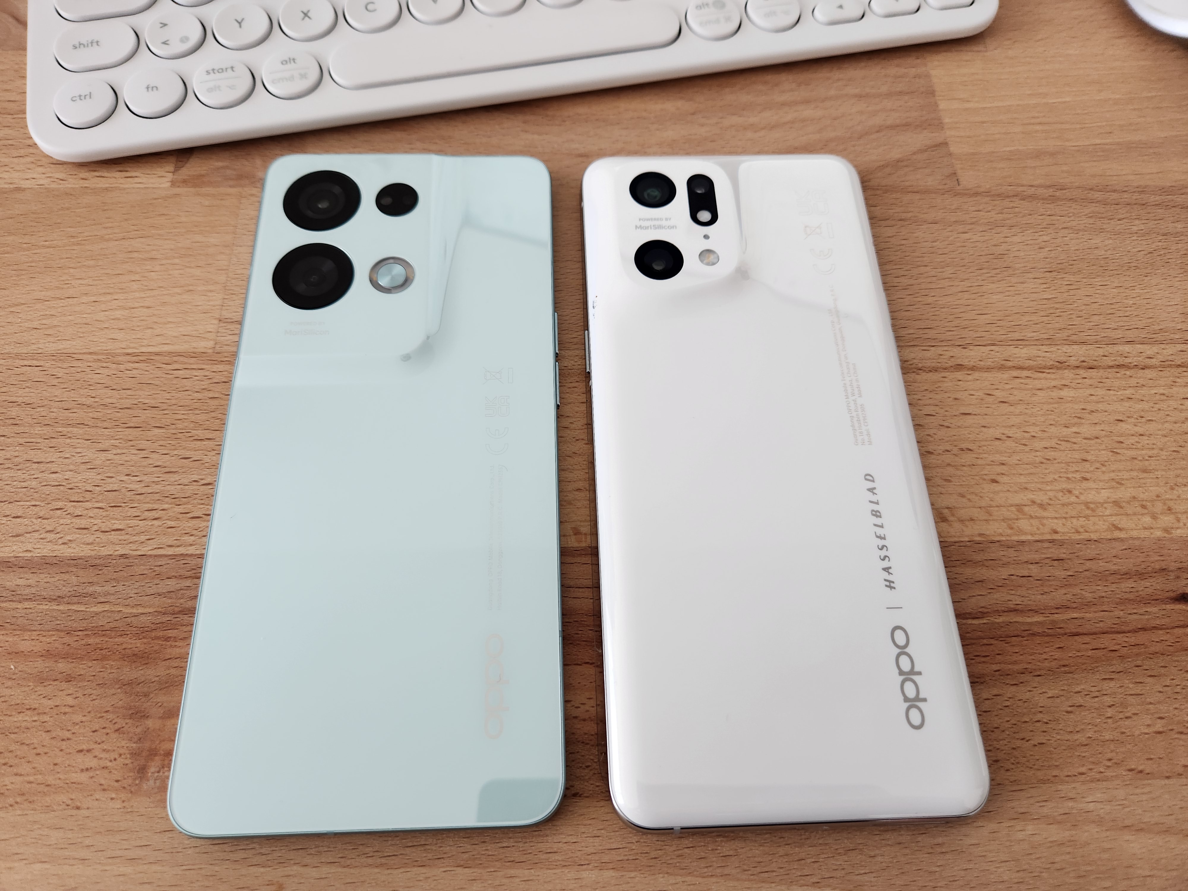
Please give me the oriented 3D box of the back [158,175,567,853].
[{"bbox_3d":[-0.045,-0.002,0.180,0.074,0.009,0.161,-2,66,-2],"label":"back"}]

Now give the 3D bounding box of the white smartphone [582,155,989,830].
[{"bbox_3d":[0.037,-0.004,0.181,0.074,0.010,0.164,-2,66,-2],"label":"white smartphone"}]

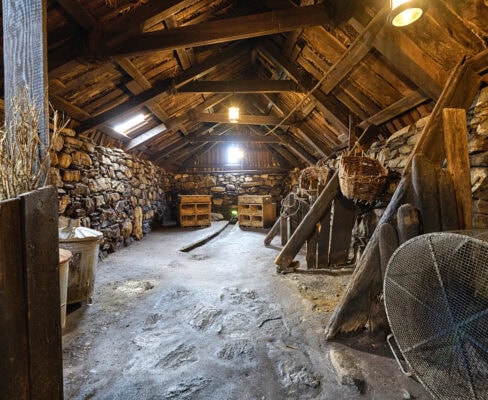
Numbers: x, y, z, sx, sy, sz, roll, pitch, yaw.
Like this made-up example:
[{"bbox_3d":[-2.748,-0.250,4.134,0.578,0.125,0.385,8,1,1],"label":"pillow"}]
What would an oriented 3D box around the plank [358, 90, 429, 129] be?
[{"bbox_3d":[2.190,-1.310,3.650,0.050,0.200,1.380,-44,0,0],"label":"plank"}]

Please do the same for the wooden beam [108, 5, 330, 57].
[{"bbox_3d":[-0.408,-2.180,3.025,2.950,0.240,0.120,-3,0,7],"label":"wooden beam"}]

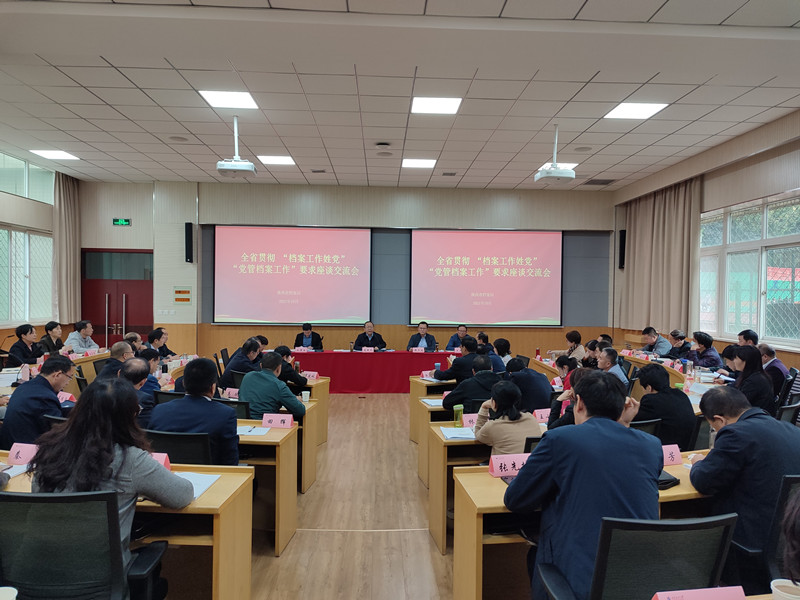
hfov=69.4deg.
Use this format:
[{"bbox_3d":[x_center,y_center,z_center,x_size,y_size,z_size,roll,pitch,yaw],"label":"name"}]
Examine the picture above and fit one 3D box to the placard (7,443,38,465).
[{"bbox_3d":[-2.067,0.869,3.254,0.220,0.100,0.095,1,0,4],"label":"placard"}]

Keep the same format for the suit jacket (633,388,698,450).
[{"bbox_3d":[1.936,0.942,4.273,0.480,0.670,0.430,1,0,-24],"label":"suit jacket"}]

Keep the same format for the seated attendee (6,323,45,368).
[{"bbox_3d":[-5.031,0.972,7.754,0.680,1.280,0.500,1,0,-5],"label":"seated attendee"}]

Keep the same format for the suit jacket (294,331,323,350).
[{"bbox_3d":[-1.764,0.918,11.012,0.550,0.660,0.420,1,0,-2],"label":"suit jacket"}]

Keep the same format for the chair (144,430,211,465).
[{"bbox_3d":[-1.250,1.129,3.089,0.600,0.950,0.600,1,0,5],"label":"chair"}]

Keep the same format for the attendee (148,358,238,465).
[{"bbox_3d":[-1.182,0.974,3.285,0.540,1.260,0.760,1,0,1],"label":"attendee"}]

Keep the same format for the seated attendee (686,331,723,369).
[{"bbox_3d":[4.394,1.106,8.606,0.660,1.280,0.520,1,0,11],"label":"seated attendee"}]

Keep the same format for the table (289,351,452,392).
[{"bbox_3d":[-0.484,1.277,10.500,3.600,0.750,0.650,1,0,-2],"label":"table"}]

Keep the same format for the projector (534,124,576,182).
[{"bbox_3d":[2.014,-1.900,7.468,0.470,0.722,0.380,1,1,0],"label":"projector"}]

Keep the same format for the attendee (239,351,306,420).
[{"bbox_3d":[-1.087,1.087,4.854,0.550,1.250,0.780,1,0,3],"label":"attendee"}]

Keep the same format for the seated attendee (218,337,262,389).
[{"bbox_3d":[-1.817,1.043,6.649,0.720,1.260,0.520,1,0,-36],"label":"seated attendee"}]

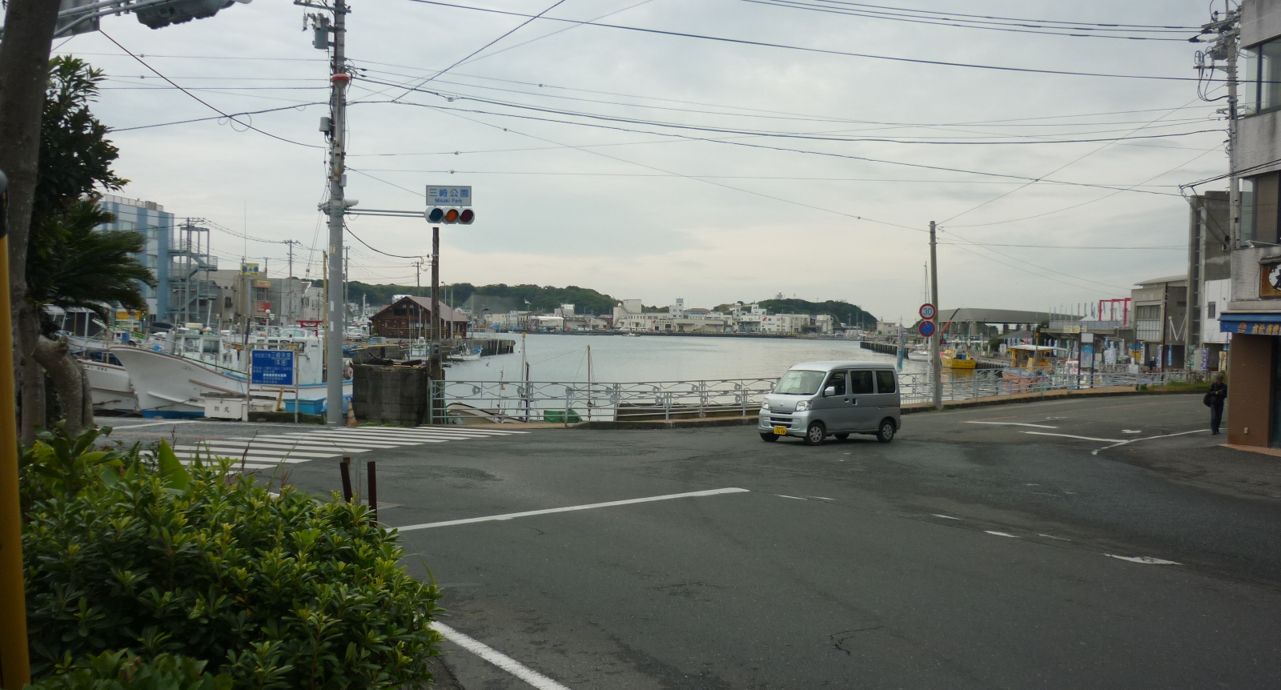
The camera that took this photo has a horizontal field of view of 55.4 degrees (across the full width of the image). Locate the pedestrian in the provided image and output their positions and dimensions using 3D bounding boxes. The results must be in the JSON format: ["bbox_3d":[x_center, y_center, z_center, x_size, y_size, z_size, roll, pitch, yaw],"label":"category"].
[{"bbox_3d":[15.291,1.579,32.382,0.580,1.664,0.420,2,1,25],"label":"pedestrian"}]

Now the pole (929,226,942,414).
[{"bbox_3d":[10.765,-1.081,44.424,0.300,6.870,0.300,-2,1,0],"label":"pole"}]

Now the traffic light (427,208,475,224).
[{"bbox_3d":[-5.024,-3.415,32.300,1.250,0.450,0.400,1,1,-15],"label":"traffic light"}]

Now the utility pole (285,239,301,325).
[{"bbox_3d":[-41.929,-6.723,146.870,1.900,11.813,0.500,1,1,-6],"label":"utility pole"}]

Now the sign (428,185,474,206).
[{"bbox_3d":[-5.058,-3.954,32.400,1.220,0.550,0.060,1,1,-15],"label":"sign"}]

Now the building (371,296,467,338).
[{"bbox_3d":[-29.200,-3.600,162.500,10.000,5.300,11.000,1,1,7],"label":"building"}]

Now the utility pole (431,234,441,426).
[{"bbox_3d":[-5.481,-0.519,32.743,0.240,5.205,0.240,0,1,0],"label":"utility pole"}]

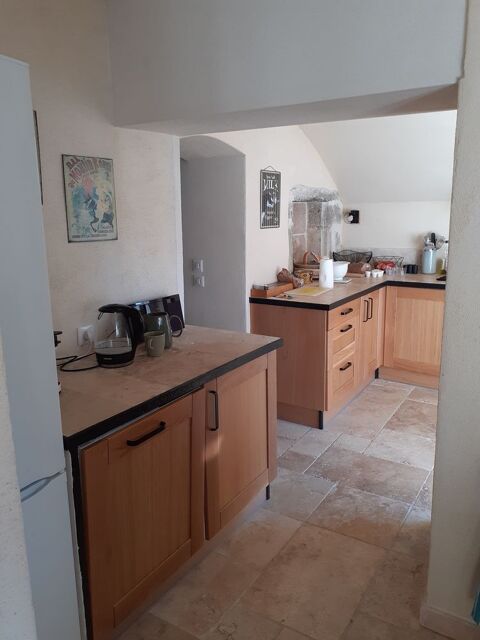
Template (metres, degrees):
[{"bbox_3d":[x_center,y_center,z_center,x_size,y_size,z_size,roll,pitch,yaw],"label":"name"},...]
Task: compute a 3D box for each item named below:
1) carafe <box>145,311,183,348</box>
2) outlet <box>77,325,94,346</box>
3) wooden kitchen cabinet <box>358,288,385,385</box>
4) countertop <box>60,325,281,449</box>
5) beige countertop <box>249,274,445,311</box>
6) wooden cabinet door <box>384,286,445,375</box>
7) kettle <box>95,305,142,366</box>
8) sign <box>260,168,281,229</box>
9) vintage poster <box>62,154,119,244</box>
[{"bbox_3d":[-0.362,0.059,2.330,0.177,0.157,0.126,-3,13,-7],"label":"carafe"},{"bbox_3d":[-0.684,0.075,2.238,0.024,0.083,0.080,7,15,33],"label":"outlet"},{"bbox_3d":[0.854,0.139,4.205,0.535,0.798,0.571,7,15,33],"label":"wooden kitchen cabinet"},{"bbox_3d":[-0.412,0.207,2.131,0.622,0.043,1.304,7,15,33],"label":"countertop"},{"bbox_3d":[1.086,-0.245,3.963,1.237,0.043,1.812,7,15,33],"label":"beige countertop"},{"bbox_3d":[1.553,0.098,4.341,0.595,0.715,0.030,7,14,32],"label":"wooden cabinet door"},{"bbox_3d":[-0.542,0.065,2.132,0.212,0.237,0.162,0,13,4],"label":"kettle"},{"bbox_3d":[0.235,-0.883,3.661,0.015,0.417,0.293,7,15,33],"label":"sign"},{"bbox_3d":[-0.646,-0.527,2.191,0.012,0.358,0.273,7,15,33],"label":"vintage poster"}]

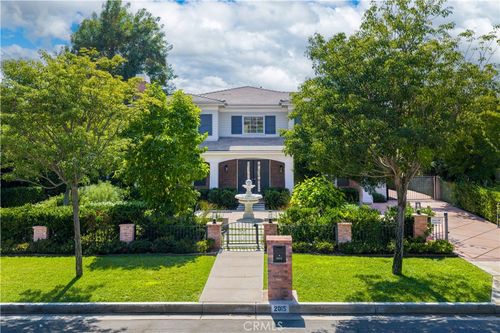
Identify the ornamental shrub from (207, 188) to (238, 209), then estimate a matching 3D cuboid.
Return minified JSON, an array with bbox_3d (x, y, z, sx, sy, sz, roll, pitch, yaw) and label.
[{"bbox_3d":[-1.410,1.650,19.900,1.650,1.050,1.200,0,1,2],"label":"ornamental shrub"}]

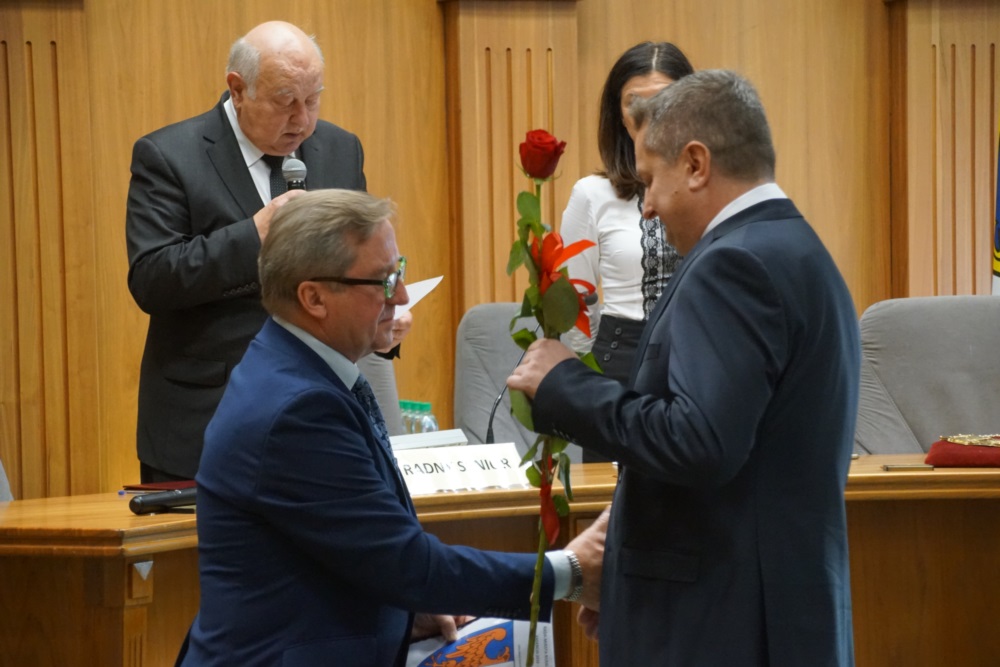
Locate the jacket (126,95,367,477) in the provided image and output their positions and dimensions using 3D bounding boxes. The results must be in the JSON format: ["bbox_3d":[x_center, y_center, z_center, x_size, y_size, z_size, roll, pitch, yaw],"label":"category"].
[{"bbox_3d":[-0.494,-0.097,6.837,0.520,0.770,0.380,-3,4,-30],"label":"jacket"}]

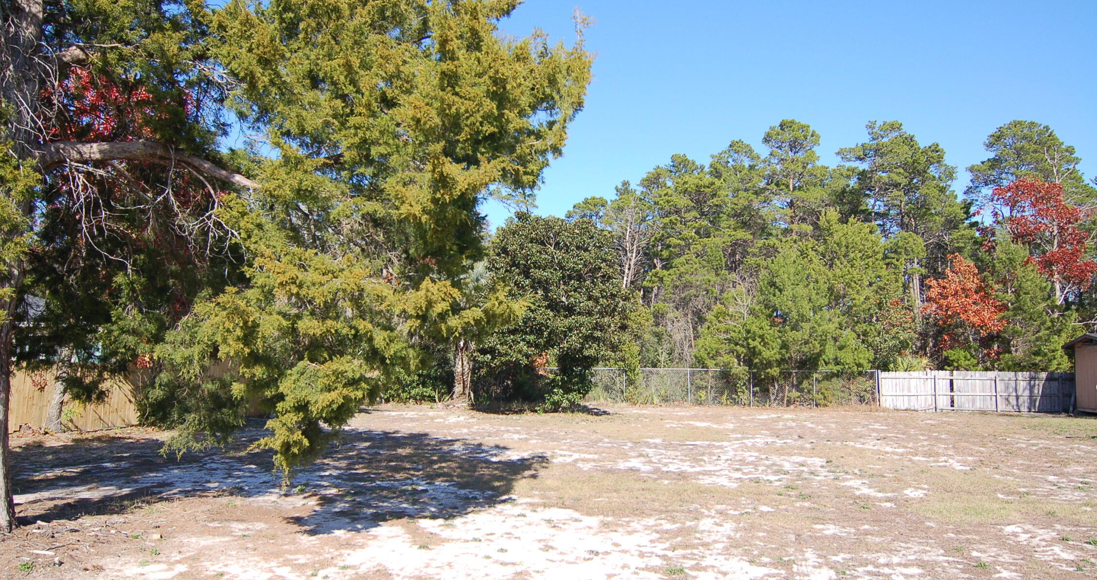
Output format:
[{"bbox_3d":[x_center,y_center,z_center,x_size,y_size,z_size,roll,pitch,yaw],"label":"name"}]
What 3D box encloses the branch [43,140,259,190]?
[{"bbox_3d":[-4.002,-1.253,8.500,2.200,0.470,0.320,0,-5,6],"label":"branch"}]

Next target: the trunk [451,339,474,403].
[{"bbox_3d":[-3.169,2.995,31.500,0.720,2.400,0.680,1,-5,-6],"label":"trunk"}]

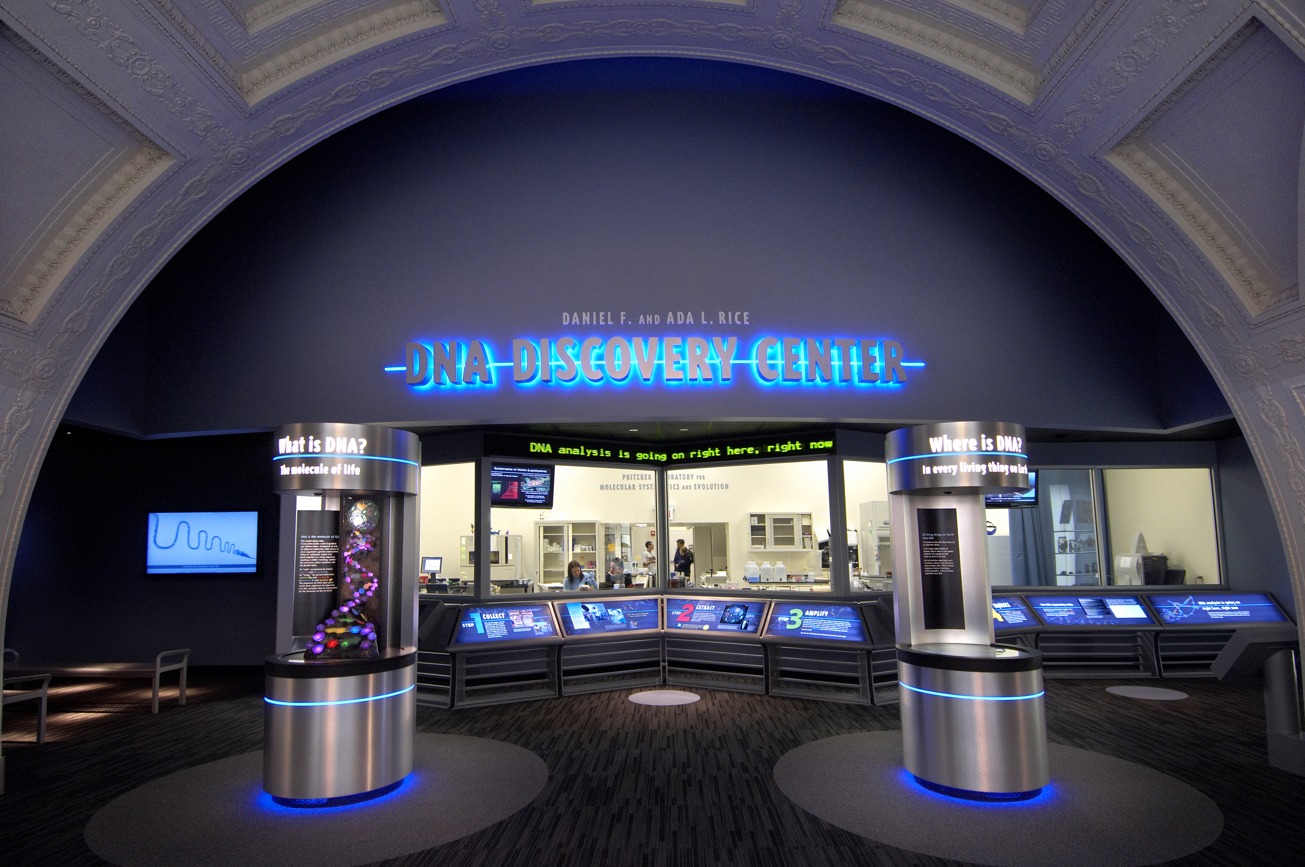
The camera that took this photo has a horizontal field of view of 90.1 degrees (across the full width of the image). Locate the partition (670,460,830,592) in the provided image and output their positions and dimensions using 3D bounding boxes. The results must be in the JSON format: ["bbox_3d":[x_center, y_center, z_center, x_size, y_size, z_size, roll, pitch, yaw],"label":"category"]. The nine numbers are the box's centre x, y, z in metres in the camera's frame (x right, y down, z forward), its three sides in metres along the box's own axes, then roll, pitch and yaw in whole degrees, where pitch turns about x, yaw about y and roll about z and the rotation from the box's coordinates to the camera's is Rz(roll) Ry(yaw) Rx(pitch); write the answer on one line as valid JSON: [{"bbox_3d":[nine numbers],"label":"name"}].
[{"bbox_3d":[1.134,1.170,8.071,2.081,1.547,0.050,-4,-7,26],"label":"partition"}]

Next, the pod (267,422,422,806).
[{"bbox_3d":[-2.222,1.239,4.704,0.950,2.480,0.950,-1,-6,0],"label":"pod"}]

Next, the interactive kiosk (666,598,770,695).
[{"bbox_3d":[0.717,2.461,7.758,1.290,1.000,0.500,-4,-7,27],"label":"interactive kiosk"}]

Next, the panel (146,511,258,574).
[{"bbox_3d":[-5.946,1.454,8.649,1.500,0.860,0.100,-1,-9,0],"label":"panel"}]

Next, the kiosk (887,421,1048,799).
[{"bbox_3d":[2.228,1.189,4.674,0.950,2.480,0.950,-1,-6,0],"label":"kiosk"}]

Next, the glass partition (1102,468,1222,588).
[{"bbox_3d":[6.757,1.233,8.639,1.419,1.530,0.050,-1,-7,1],"label":"glass partition"}]

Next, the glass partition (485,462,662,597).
[{"bbox_3d":[-0.917,1.160,7.968,2.160,1.540,0.060,4,-10,-26],"label":"glass partition"}]

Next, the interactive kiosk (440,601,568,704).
[{"bbox_3d":[-1.631,2.367,7.036,1.200,0.950,0.520,4,-10,-26],"label":"interactive kiosk"}]

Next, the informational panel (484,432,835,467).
[{"bbox_3d":[0.093,0.201,8.050,4.100,0.290,1.100,-1,-9,1],"label":"informational panel"}]

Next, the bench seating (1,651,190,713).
[{"bbox_3d":[-5.873,2.573,6.810,1.800,0.580,0.450,-1,-9,0],"label":"bench seating"}]

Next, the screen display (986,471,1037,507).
[{"bbox_3d":[4.685,0.743,8.650,0.820,0.500,0.100,-1,-9,0],"label":"screen display"}]

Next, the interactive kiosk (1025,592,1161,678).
[{"bbox_3d":[5.437,2.471,8.087,1.360,1.000,0.500,-1,-7,2],"label":"interactive kiosk"}]

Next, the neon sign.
[{"bbox_3d":[0.038,-0.782,7.136,5.764,0.535,0.220,-1,-6,0],"label":"neon sign"}]

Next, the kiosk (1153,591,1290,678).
[{"bbox_3d":[6.847,2.431,7.975,1.580,0.950,0.500,0,-9,-3],"label":"kiosk"}]

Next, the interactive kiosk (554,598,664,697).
[{"bbox_3d":[-0.451,2.477,7.783,1.290,1.000,0.500,3,-7,-27],"label":"interactive kiosk"}]

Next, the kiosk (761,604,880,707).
[{"bbox_3d":[1.836,2.329,7.025,1.170,0.950,0.520,-6,-10,28],"label":"kiosk"}]

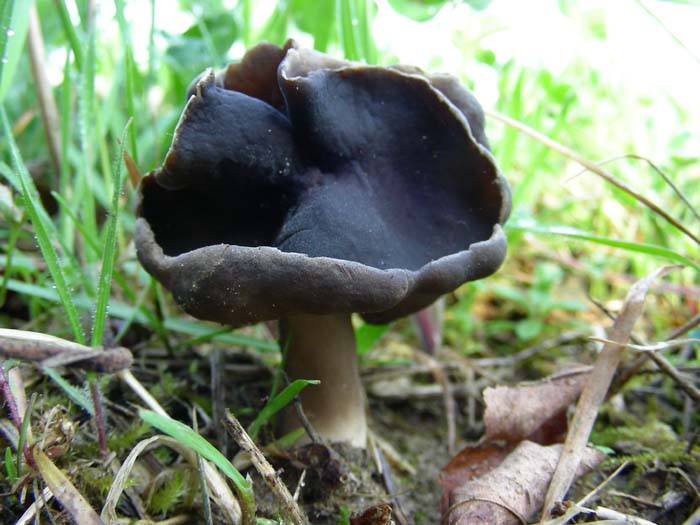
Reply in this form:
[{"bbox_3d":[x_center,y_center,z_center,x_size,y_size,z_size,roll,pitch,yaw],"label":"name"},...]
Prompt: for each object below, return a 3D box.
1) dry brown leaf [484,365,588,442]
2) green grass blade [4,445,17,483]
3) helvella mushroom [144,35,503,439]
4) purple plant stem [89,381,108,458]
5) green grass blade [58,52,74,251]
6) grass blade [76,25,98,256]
[{"bbox_3d":[0.027,0.021,0.113,0.014,0.008,0.010,0,12,0],"label":"dry brown leaf"},{"bbox_3d":[-0.043,0.026,0.097,0.001,0.005,0.001,-3,12,1],"label":"green grass blade"},{"bbox_3d":[-0.003,-0.004,0.106,0.048,0.051,0.044,0,12,0],"label":"helvella mushroom"},{"bbox_3d":[-0.034,0.022,0.105,0.001,0.011,0.001,-5,12,1],"label":"purple plant stem"},{"bbox_3d":[-0.061,-0.023,0.165,0.003,0.042,0.003,5,12,-1],"label":"green grass blade"},{"bbox_3d":[-0.056,-0.025,0.165,0.003,0.049,0.003,5,12,-1],"label":"grass blade"}]

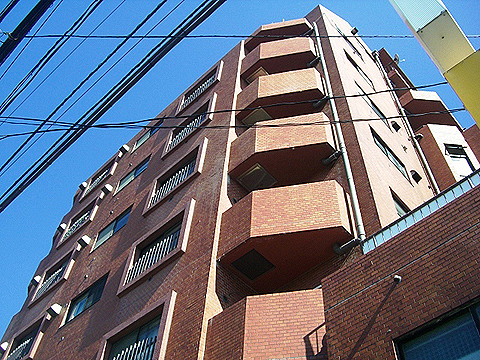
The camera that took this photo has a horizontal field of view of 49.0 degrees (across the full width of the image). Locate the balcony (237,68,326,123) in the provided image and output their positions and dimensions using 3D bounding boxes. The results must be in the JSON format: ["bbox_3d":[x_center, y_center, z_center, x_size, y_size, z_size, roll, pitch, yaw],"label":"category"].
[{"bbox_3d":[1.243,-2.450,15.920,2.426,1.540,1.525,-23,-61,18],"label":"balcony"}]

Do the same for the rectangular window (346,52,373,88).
[{"bbox_3d":[4.545,-4.123,20.011,0.120,0.962,1.771,-37,-66,24],"label":"rectangular window"}]

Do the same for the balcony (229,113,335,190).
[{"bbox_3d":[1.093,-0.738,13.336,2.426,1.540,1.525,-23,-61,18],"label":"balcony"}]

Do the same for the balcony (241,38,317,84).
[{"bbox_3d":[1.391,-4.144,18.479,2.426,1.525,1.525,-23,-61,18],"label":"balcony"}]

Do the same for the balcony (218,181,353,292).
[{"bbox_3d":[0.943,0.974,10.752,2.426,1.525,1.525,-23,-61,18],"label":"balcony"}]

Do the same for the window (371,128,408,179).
[{"bbox_3d":[4.205,-0.696,14.765,0.120,1.024,1.740,-37,-66,24],"label":"window"}]

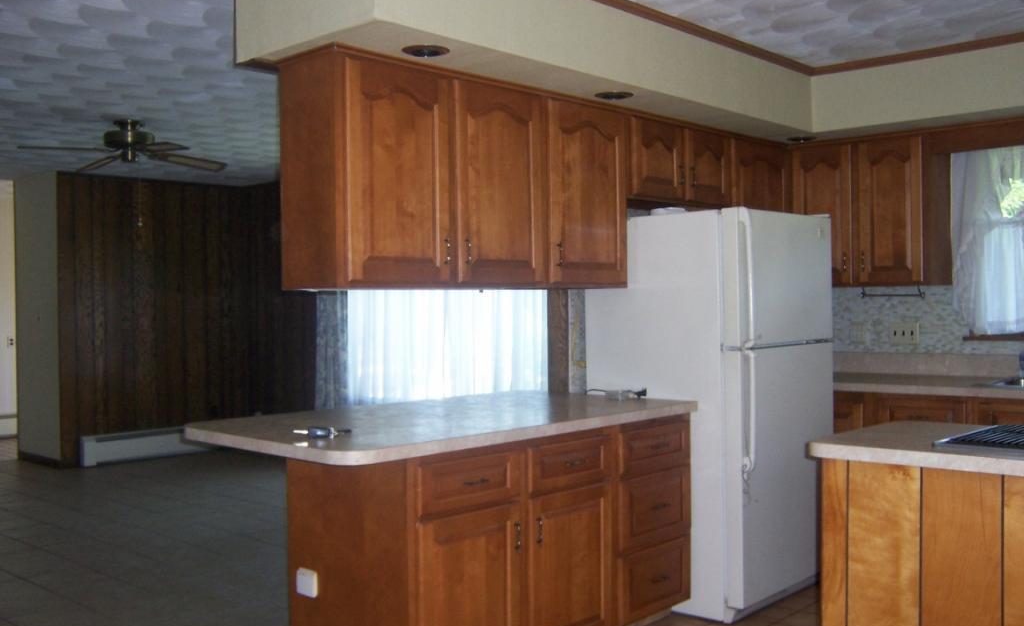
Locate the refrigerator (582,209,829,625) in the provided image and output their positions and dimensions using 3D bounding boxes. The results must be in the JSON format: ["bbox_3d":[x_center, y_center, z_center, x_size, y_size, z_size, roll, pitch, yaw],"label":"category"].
[{"bbox_3d":[0.917,0.410,4.444,0.789,1.667,0.840,0,1,43],"label":"refrigerator"}]

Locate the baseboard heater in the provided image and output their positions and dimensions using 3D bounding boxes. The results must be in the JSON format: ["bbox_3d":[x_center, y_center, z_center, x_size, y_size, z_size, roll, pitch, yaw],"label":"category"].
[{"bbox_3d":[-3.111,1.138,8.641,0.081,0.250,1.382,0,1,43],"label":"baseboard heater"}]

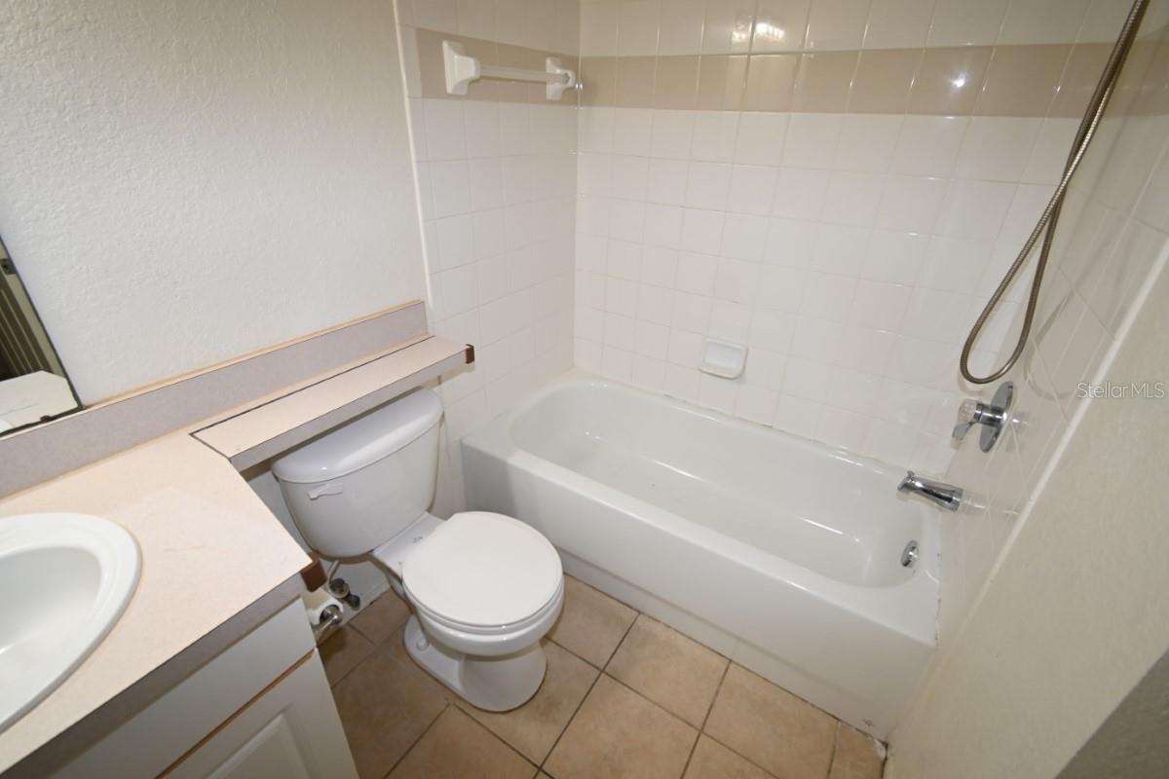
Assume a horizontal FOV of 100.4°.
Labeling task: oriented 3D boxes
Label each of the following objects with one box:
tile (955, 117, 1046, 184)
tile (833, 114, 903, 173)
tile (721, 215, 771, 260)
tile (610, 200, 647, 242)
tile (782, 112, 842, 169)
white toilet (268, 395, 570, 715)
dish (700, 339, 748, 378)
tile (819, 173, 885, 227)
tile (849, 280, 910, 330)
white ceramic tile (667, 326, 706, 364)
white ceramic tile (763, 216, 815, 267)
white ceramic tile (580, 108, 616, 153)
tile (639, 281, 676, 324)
[{"bbox_3d":[1.097,-0.638,1.297,0.152,0.152,0.009,18,32,27],"label":"tile"},{"bbox_3d":[0.835,-0.721,1.432,0.152,0.152,0.010,17,32,26],"label":"tile"},{"bbox_3d":[0.570,-0.543,1.735,0.153,0.153,0.010,17,33,26],"label":"tile"},{"bbox_3d":[0.167,-0.655,1.914,0.152,0.152,0.010,17,32,26],"label":"tile"},{"bbox_3d":[0.701,-0.764,1.498,0.152,0.152,0.008,18,32,27],"label":"tile"},{"bbox_3d":[-0.362,0.451,1.310,0.669,0.702,0.444,17,33,26],"label":"white toilet"},{"bbox_3d":[0.551,-0.114,1.944,0.170,0.140,0.050,17,33,26],"label":"dish"},{"bbox_3d":[0.830,-0.587,1.508,0.152,0.152,0.009,18,32,27],"label":"tile"},{"bbox_3d":[0.952,-0.275,1.587,0.152,0.152,0.009,18,32,27],"label":"tile"},{"bbox_3d":[0.424,-0.181,2.027,0.153,0.153,0.010,17,33,26],"label":"white ceramic tile"},{"bbox_3d":[0.702,-0.502,1.668,0.153,0.153,0.010,17,33,26],"label":"white ceramic tile"},{"bbox_3d":[0.046,-0.978,1.848,0.152,0.152,0.008,18,32,27],"label":"white ceramic tile"},{"bbox_3d":[0.290,-0.345,1.993,0.152,0.152,0.010,17,32,26],"label":"tile"}]

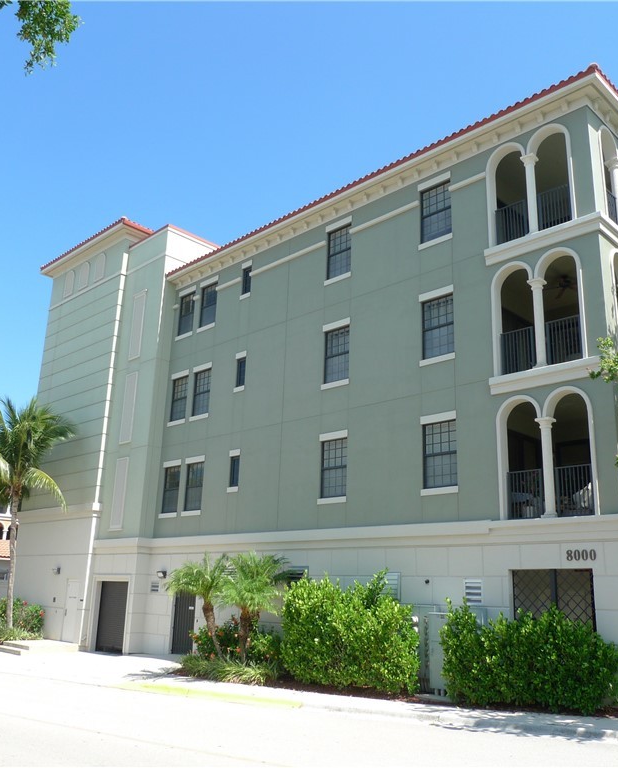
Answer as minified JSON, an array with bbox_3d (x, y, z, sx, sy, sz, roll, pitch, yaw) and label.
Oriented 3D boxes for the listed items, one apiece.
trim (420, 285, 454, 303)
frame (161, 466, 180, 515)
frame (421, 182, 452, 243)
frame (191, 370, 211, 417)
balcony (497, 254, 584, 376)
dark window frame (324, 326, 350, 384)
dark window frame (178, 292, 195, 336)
[{"bbox_3d":[3.279,-2.281,18.140,1.046,0.189,0.100,-14,-23,43],"label":"trim"},{"bbox_3d":[-4.755,3.680,24.725,0.900,1.580,0.130,-14,-23,43],"label":"frame"},{"bbox_3d":[3.361,-4.528,18.815,0.946,1.628,0.100,-14,-23,43],"label":"frame"},{"bbox_3d":[-3.696,0.319,24.498,0.944,1.622,0.100,-14,-23,43],"label":"frame"},{"bbox_3d":[5.371,-1.506,16.151,1.999,2.584,0.700,-14,-23,43],"label":"balcony"},{"bbox_3d":[0.830,-0.813,20.358,0.920,1.580,0.130,-14,-23,43],"label":"dark window frame"},{"bbox_3d":[-4.543,-2.579,26.554,0.900,1.580,0.130,-14,-23,43],"label":"dark window frame"}]

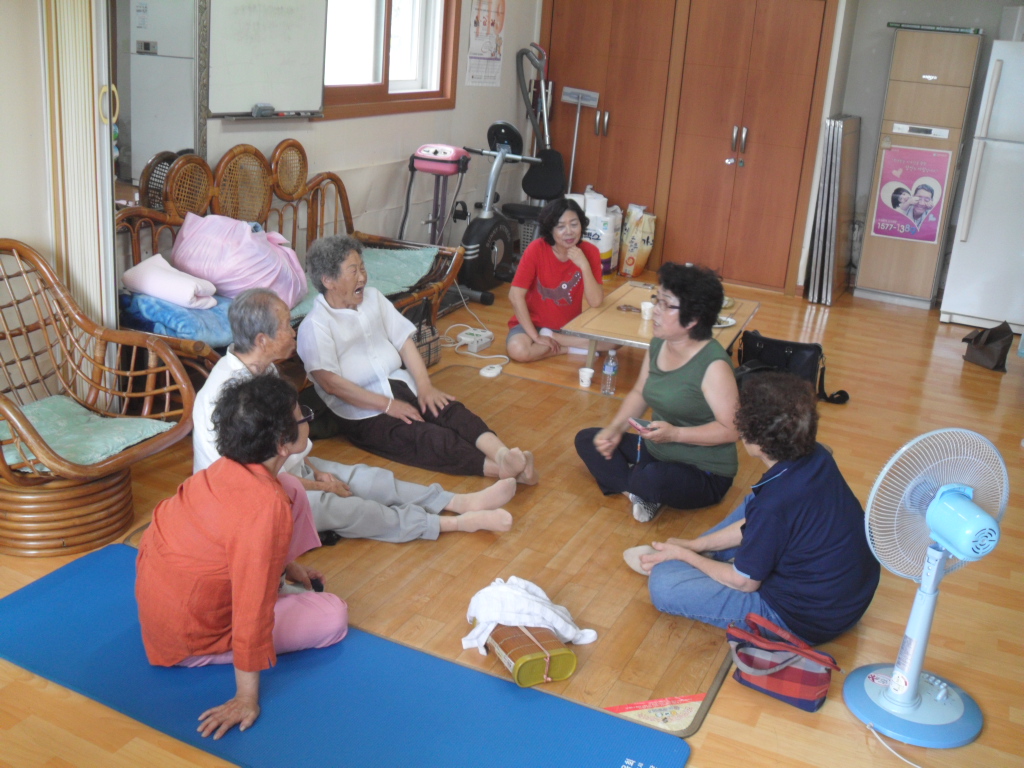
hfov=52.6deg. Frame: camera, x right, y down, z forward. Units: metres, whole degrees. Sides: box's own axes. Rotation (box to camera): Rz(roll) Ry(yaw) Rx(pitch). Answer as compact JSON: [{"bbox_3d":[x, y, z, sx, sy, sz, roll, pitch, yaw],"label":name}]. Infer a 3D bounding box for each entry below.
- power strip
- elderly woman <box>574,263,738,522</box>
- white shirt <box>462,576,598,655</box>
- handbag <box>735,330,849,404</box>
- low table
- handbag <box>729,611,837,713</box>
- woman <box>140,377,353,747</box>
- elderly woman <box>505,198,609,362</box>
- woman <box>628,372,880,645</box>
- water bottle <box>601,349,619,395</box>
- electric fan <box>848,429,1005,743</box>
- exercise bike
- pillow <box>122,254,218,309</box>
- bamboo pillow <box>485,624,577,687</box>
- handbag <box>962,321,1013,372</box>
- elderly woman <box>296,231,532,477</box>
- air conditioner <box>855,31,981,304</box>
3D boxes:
[{"bbox_3d":[-0.183,-0.224,5.380,0.160,0.052,0.220,12,19,21],"label":"power strip"},{"bbox_3d":[0.617,0.006,3.689,0.588,0.821,0.588,-6,21,-27],"label":"elderly woman"},{"bbox_3d":[0.047,0.613,2.847,0.375,0.142,0.253,1,19,-8],"label":"white shirt"},{"bbox_3d":[1.314,-0.097,5.017,0.420,0.260,0.170,11,19,20],"label":"handbag"},{"bbox_3d":[0.766,-0.215,5.220,0.750,0.274,1.195,11,20,20],"label":"low table"},{"bbox_3d":[0.676,0.688,2.595,0.270,0.165,0.120,17,22,33],"label":"handbag"},{"bbox_3d":[-0.643,0.330,2.583,0.537,0.760,0.669,18,23,36],"label":"woman"},{"bbox_3d":[0.287,-0.532,5.271,0.588,0.780,0.557,3,19,-2],"label":"elderly woman"},{"bbox_3d":[0.763,0.278,3.056,0.750,0.729,0.608,16,22,33],"label":"woman"},{"bbox_3d":[0.459,-0.065,4.787,0.067,0.212,0.067,12,19,21],"label":"water bottle"},{"bbox_3d":[0.993,0.462,2.443,0.385,0.740,0.360,0,19,-13],"label":"electric fan"},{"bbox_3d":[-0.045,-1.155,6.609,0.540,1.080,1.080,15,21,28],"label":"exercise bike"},{"bbox_3d":[-1.297,-0.385,3.929,0.370,0.135,0.250,16,21,31],"label":"pillow"},{"bbox_3d":[0.028,0.674,2.725,0.167,0.101,0.284,-6,21,-27],"label":"bamboo pillow"},{"bbox_3d":[2.659,-0.220,5.779,0.150,0.240,0.260,-8,22,-33],"label":"handbag"},{"bbox_3d":[-0.369,-0.117,3.888,1.043,0.800,0.517,17,23,33],"label":"elderly woman"},{"bbox_3d":[2.666,-1.402,6.832,0.486,1.722,0.324,13,21,26],"label":"air conditioner"}]

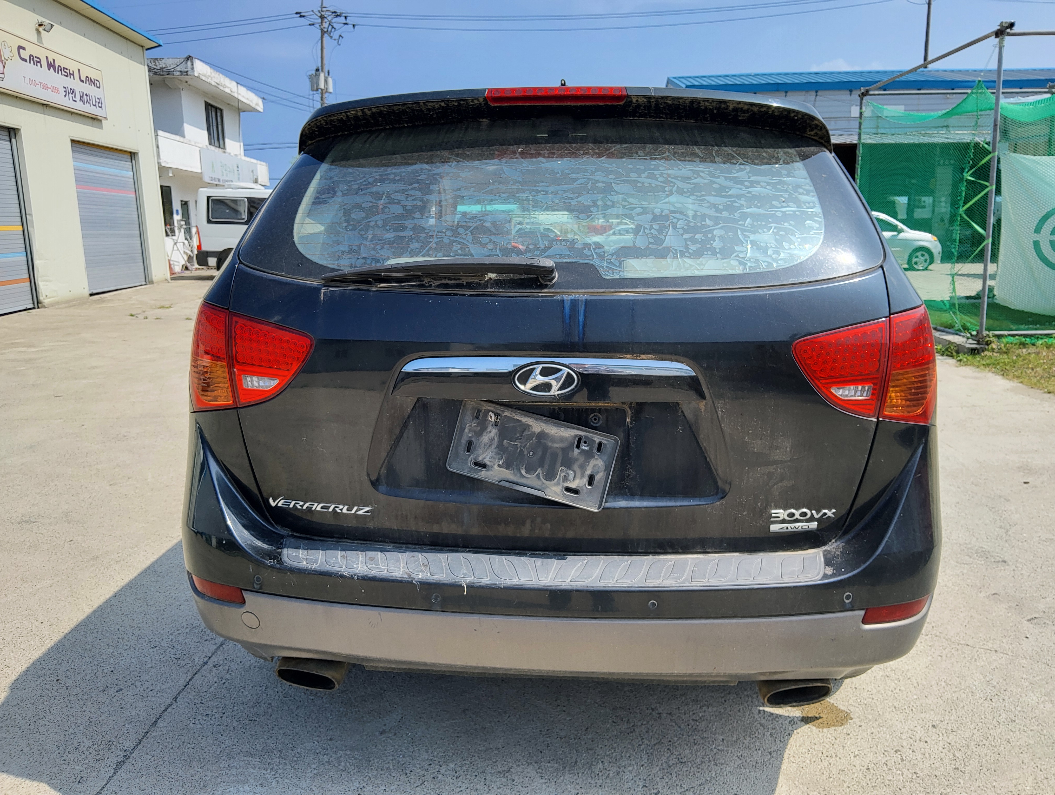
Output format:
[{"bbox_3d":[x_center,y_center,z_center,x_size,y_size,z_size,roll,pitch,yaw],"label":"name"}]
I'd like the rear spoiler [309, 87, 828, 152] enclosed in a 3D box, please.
[{"bbox_3d":[0.078,-0.643,1.869,1.265,0.145,0.290,0,12,3],"label":"rear spoiler"}]

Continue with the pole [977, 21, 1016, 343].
[{"bbox_3d":[4.846,-2.176,8.295,0.065,3.198,0.065,-2,12,3],"label":"pole"}]

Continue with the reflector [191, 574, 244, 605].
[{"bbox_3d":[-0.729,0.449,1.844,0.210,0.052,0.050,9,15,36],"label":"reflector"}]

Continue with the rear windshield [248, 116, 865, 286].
[{"bbox_3d":[0.065,-0.435,1.849,1.470,0.510,0.140,0,-24,3],"label":"rear windshield"}]

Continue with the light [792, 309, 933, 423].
[{"bbox_3d":[0.757,-0.065,1.782,0.395,0.255,0.210,-3,13,-11],"label":"light"}]

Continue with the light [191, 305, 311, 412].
[{"bbox_3d":[-0.639,-0.083,1.849,0.385,0.250,0.210,4,13,17],"label":"light"}]

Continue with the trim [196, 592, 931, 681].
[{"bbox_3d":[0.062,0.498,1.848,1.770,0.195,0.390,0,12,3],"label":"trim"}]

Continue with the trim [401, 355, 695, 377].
[{"bbox_3d":[0.039,-0.065,1.665,0.625,0.042,0.050,0,12,3],"label":"trim"}]

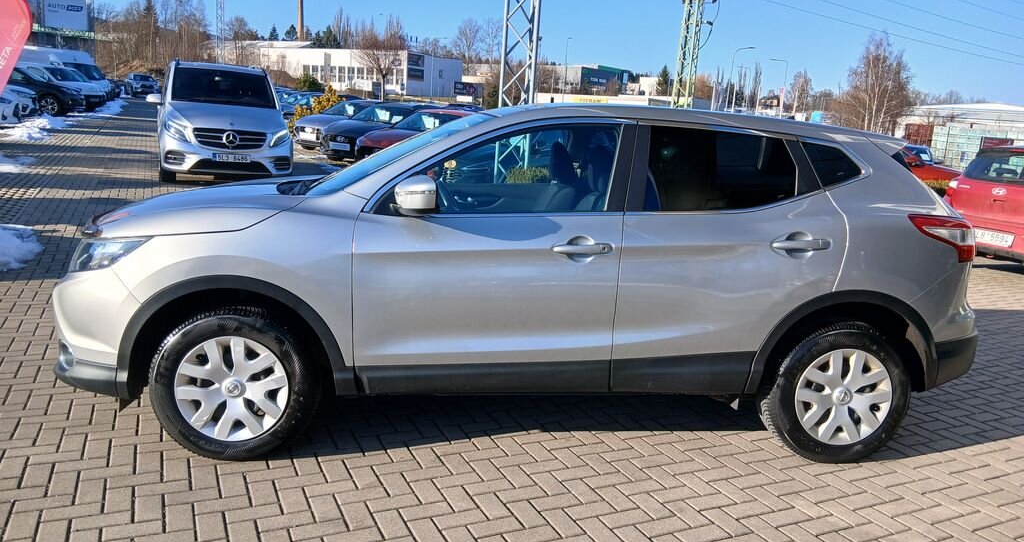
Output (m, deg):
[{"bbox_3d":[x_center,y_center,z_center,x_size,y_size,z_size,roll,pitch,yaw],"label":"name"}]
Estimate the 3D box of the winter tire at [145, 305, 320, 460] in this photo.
[{"bbox_3d":[-1.155,0.455,3.261,0.685,0.680,0.220,2,11,-6],"label":"winter tire"}]

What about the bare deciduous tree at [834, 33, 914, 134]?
[{"bbox_3d":[36.544,-18.218,77.109,7.000,10.760,7.000,9,13,23],"label":"bare deciduous tree"}]

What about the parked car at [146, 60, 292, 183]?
[{"bbox_3d":[-5.122,-2.655,13.334,1.950,1.900,5.100,-3,14,-25],"label":"parked car"}]

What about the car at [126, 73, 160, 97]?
[{"bbox_3d":[-31.383,-15.773,65.500,1.860,1.800,5.000,-5,15,-35],"label":"car"}]

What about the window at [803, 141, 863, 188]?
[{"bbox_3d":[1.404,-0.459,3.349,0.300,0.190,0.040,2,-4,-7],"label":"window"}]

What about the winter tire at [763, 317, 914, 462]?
[{"bbox_3d":[1.483,0.552,3.515,0.660,0.660,0.215,2,11,-7],"label":"winter tire"}]

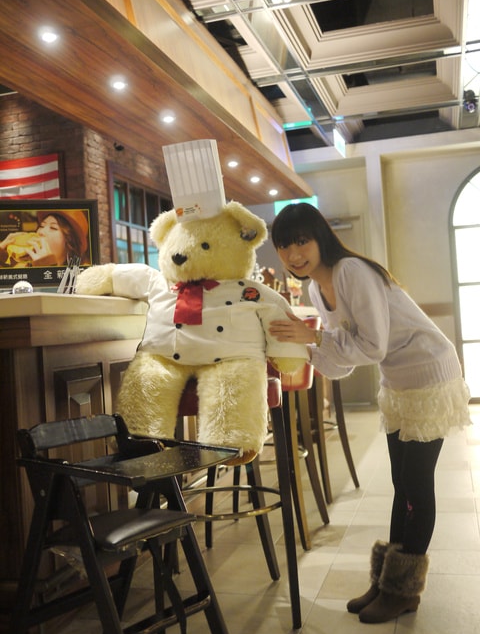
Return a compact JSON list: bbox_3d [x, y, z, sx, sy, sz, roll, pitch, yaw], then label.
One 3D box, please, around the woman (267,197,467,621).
[{"bbox_3d":[0.435,0.300,2.460,0.640,1.370,0.450,-3,-1,-23],"label":"woman"}]

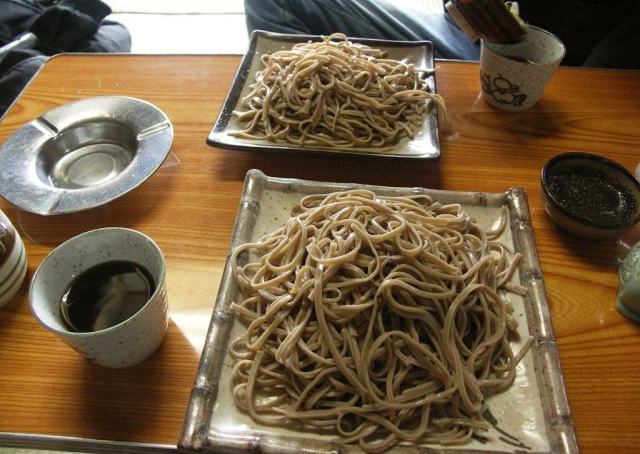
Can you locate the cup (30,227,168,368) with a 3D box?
[{"bbox_3d":[-0.138,0.053,0.348,0.083,0.066,0.083,0,49,0],"label":"cup"}]

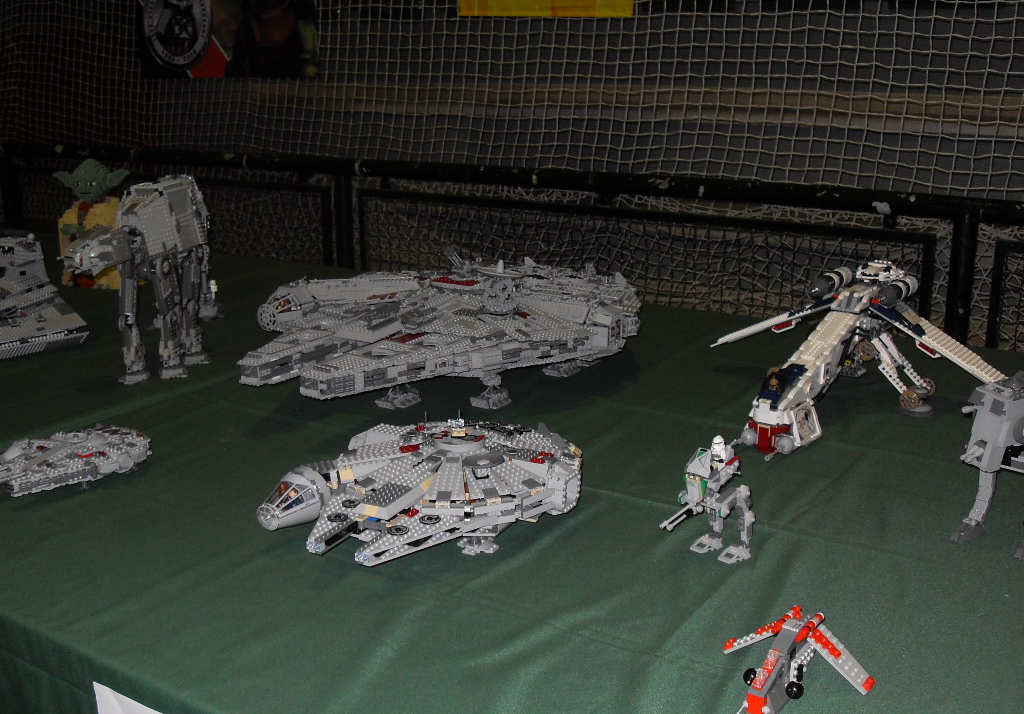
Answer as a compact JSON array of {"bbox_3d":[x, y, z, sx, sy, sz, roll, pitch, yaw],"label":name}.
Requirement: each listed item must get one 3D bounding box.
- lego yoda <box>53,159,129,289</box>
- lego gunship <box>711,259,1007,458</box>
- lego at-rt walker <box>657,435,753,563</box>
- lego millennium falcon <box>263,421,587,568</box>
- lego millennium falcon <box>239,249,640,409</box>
[{"bbox_3d":[-1.118,-0.363,2.962,0.240,0.338,0.165,5,14,19],"label":"lego yoda"},{"bbox_3d":[0.514,-0.016,1.773,0.475,0.218,0.590,9,16,33],"label":"lego gunship"},{"bbox_3d":[0.211,0.160,1.205,0.145,0.141,0.066,-12,18,-42],"label":"lego at-rt walker"},{"bbox_3d":[-0.084,0.147,1.313,0.295,0.117,0.402,7,15,28],"label":"lego millennium falcon"},{"bbox_3d":[-0.129,-0.068,2.005,0.580,0.210,0.845,9,16,33],"label":"lego millennium falcon"}]

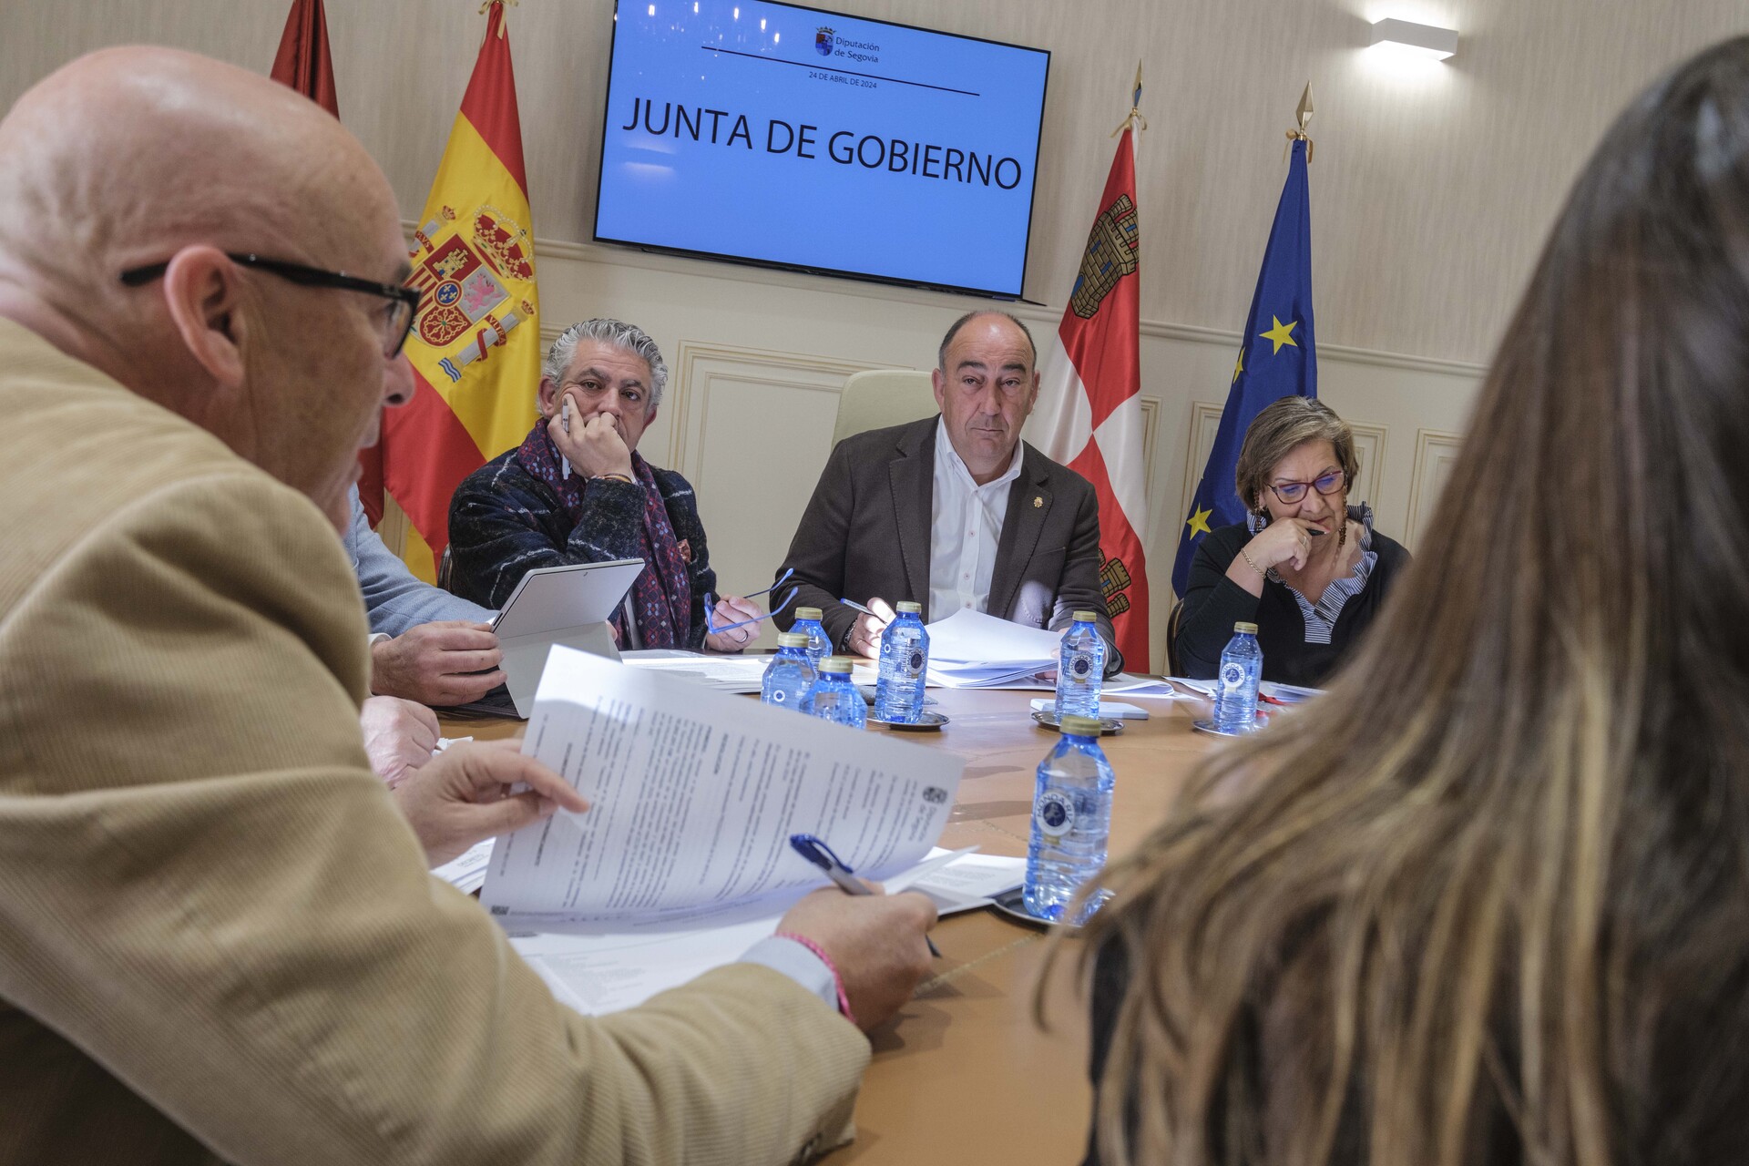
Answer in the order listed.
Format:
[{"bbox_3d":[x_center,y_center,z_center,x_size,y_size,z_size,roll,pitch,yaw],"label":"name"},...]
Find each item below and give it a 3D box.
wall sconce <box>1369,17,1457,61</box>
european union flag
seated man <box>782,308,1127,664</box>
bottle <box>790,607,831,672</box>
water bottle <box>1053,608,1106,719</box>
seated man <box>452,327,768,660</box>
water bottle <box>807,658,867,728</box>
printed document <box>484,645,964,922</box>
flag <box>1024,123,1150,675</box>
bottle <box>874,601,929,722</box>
[{"bbox_3d":[1.647,-1.660,5.047,0.250,0.067,0.087,4,5,-16],"label":"wall sconce"},{"bbox_3d":[1.095,-0.422,4.584,0.430,1.600,0.300,4,5,-19],"label":"european union flag"},{"bbox_3d":[0.112,0.203,2.941,0.620,1.350,0.750,5,4,-12],"label":"seated man"},{"bbox_3d":[-0.085,0.107,1.997,0.062,0.152,0.062,6,5,0],"label":"bottle"},{"bbox_3d":[0.295,0.119,2.365,0.062,0.157,0.062,6,4,8],"label":"water bottle"},{"bbox_3d":[-0.478,0.221,2.622,0.600,1.250,0.780,3,5,-24],"label":"seated man"},{"bbox_3d":[-0.043,0.149,1.539,0.062,0.157,0.062,6,4,0],"label":"water bottle"},{"bbox_3d":[-0.103,0.145,1.140,0.297,0.200,0.065,16,-19,0],"label":"printed document"},{"bbox_3d":[0.618,-0.419,4.516,0.420,1.650,0.300,4,5,-19],"label":"flag"},{"bbox_3d":[0.039,0.106,2.210,0.062,0.157,0.062,6,4,0],"label":"bottle"}]

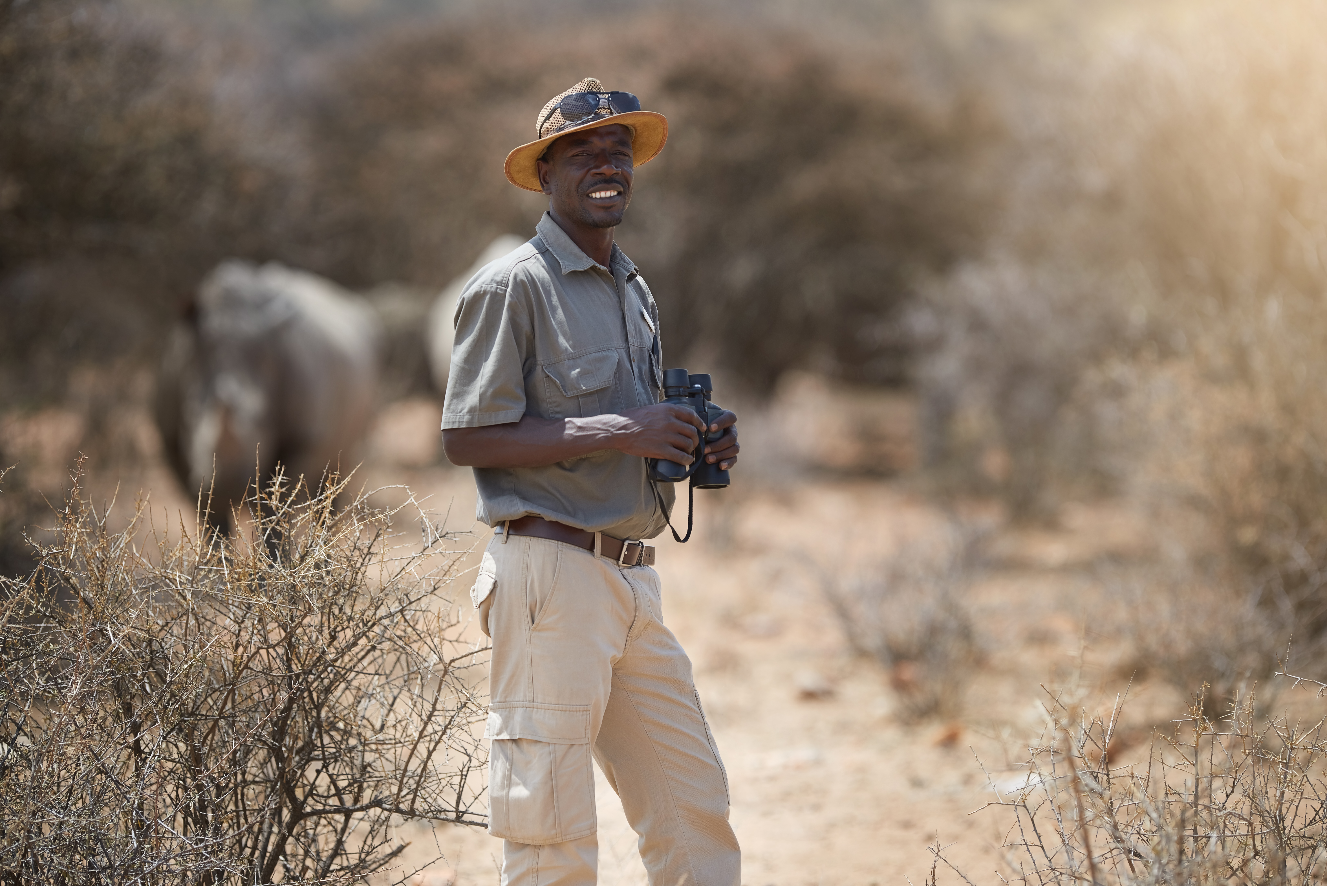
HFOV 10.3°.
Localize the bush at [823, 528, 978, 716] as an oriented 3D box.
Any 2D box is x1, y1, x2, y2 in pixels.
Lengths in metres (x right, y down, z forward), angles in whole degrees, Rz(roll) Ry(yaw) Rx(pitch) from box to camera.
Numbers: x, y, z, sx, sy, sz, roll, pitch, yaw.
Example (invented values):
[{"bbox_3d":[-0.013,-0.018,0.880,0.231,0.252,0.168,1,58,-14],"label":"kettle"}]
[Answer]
[{"bbox_3d":[0.784,0.590,24.200,0.520,0.630,0.500,0,2,0],"label":"bush"}]

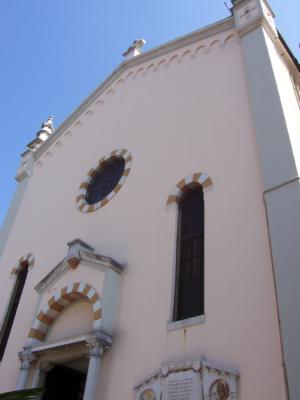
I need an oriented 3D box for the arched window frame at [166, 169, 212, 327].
[{"bbox_3d":[0.762,0.821,7.333,1.135,3.210,0.215,-25,-48,32],"label":"arched window frame"}]

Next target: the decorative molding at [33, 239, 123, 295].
[{"bbox_3d":[-1.587,1.449,8.918,2.515,1.020,0.435,-25,-48,32],"label":"decorative molding"}]

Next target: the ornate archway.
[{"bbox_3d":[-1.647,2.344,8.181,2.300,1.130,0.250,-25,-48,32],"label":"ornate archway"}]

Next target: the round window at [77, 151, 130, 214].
[{"bbox_3d":[-1.217,-0.503,10.819,2.090,2.090,0.225,-25,-48,32],"label":"round window"}]

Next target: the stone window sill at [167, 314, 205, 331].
[{"bbox_3d":[0.591,1.987,6.378,0.740,0.180,0.160,-25,-48,32],"label":"stone window sill"}]

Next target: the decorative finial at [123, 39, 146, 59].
[{"bbox_3d":[-0.569,-5.858,15.415,0.550,1.100,0.525,-25,-48,32],"label":"decorative finial"}]

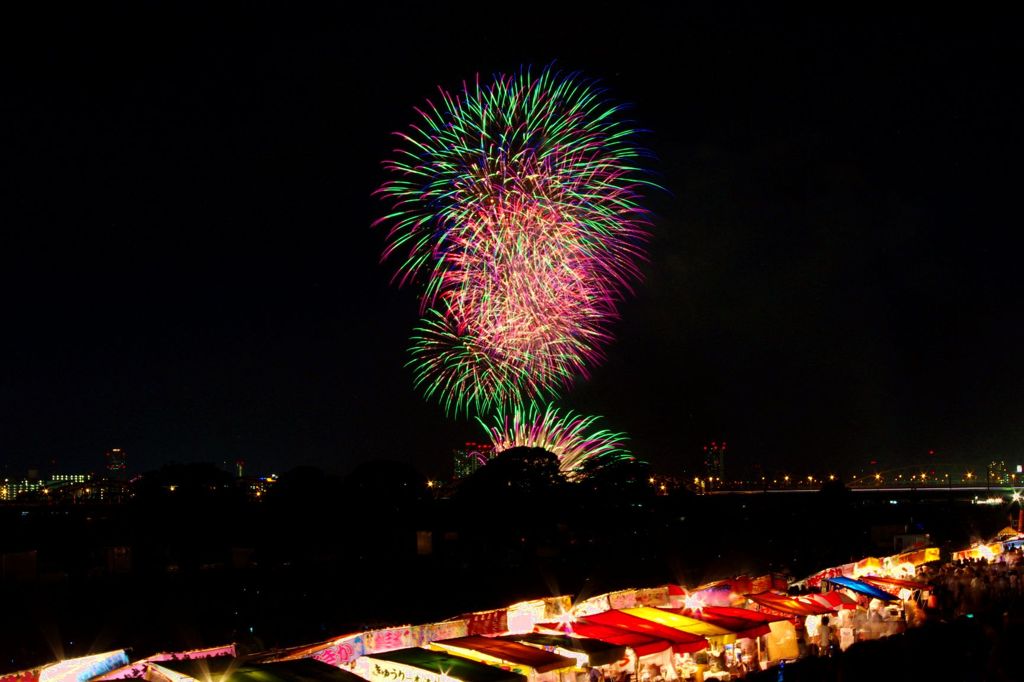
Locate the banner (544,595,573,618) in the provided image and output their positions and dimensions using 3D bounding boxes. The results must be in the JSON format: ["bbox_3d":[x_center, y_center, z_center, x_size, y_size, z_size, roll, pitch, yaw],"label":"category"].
[{"bbox_3d":[1.563,8.941,89.844,0.120,0.680,3.000,-1,-3,20],"label":"banner"}]

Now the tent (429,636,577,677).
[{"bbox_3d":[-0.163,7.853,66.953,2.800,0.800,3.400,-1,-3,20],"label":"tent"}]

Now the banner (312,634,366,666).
[{"bbox_3d":[-4.715,8.459,73.053,0.120,0.660,3.600,-1,-3,18],"label":"banner"}]

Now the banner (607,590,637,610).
[{"bbox_3d":[3.982,9.351,96.313,0.120,0.650,3.400,-1,-3,20],"label":"banner"}]

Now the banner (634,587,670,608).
[{"bbox_3d":[5.240,9.566,99.678,0.120,0.650,3.800,-1,-3,20],"label":"banner"}]

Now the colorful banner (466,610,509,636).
[{"bbox_3d":[-0.766,8.791,83.614,0.120,0.680,3.600,-1,-3,20],"label":"colorful banner"}]

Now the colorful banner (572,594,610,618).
[{"bbox_3d":[2.768,9.227,93.067,0.120,0.620,3.600,-1,-3,18],"label":"colorful banner"}]

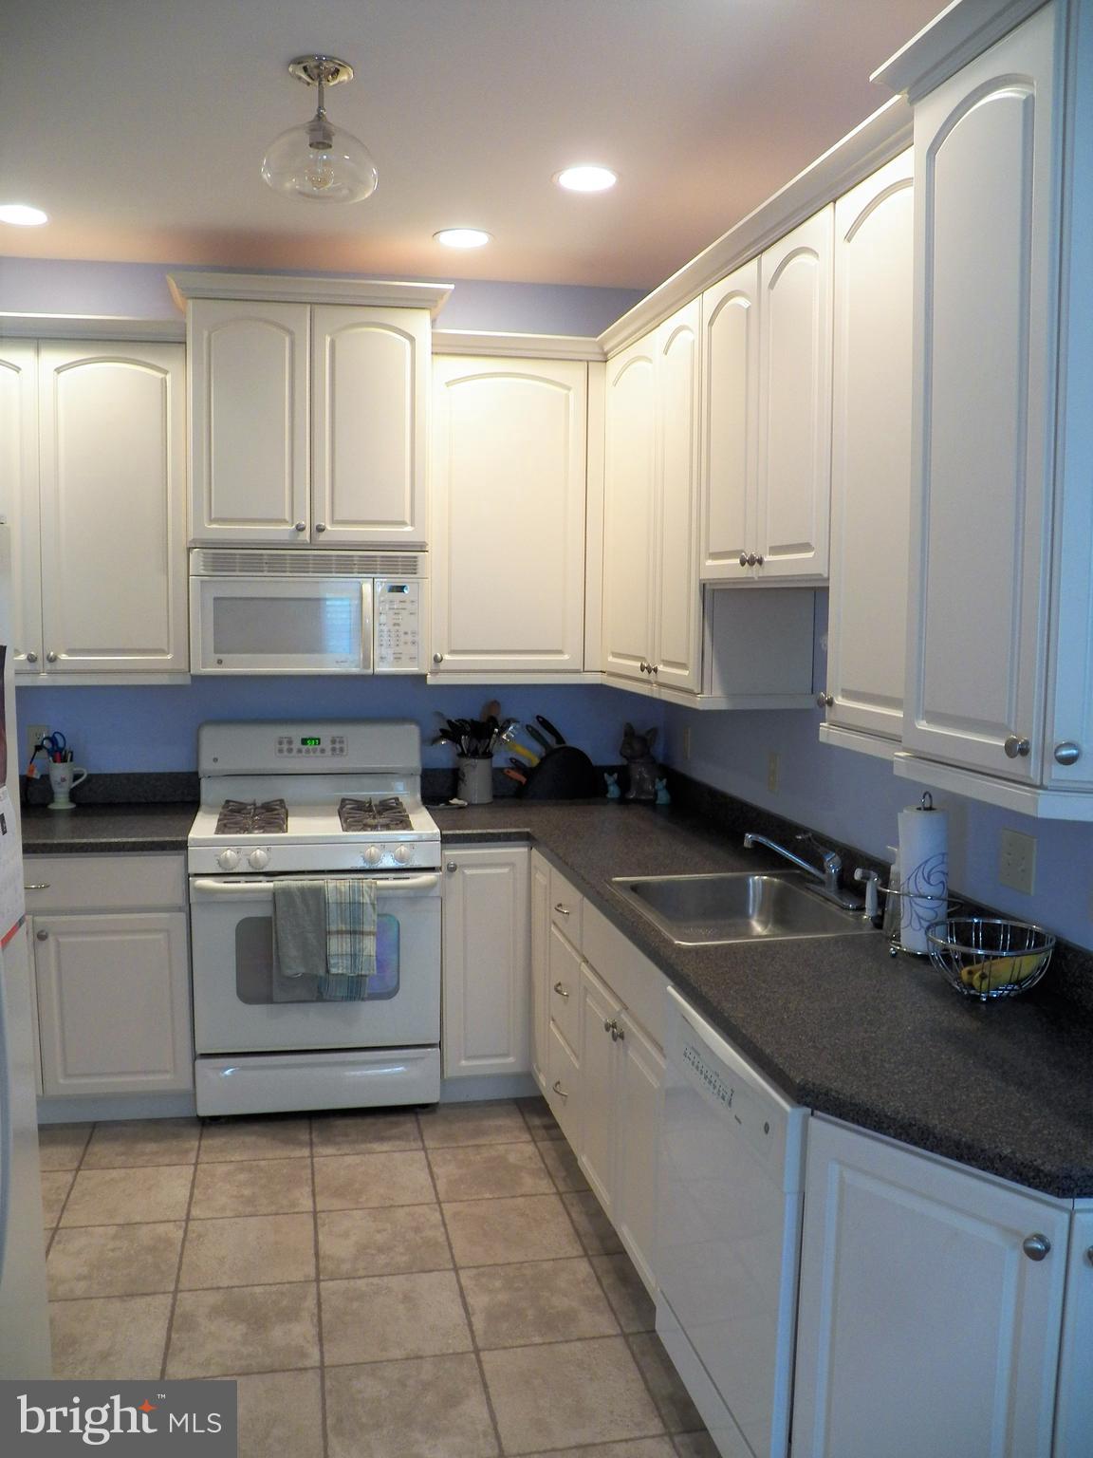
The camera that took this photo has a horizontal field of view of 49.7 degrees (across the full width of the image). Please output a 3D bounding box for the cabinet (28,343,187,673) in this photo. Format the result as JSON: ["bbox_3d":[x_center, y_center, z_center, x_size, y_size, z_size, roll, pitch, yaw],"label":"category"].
[{"bbox_3d":[-1.369,-0.705,3.780,0.455,1.030,0.330,-1,6,-12],"label":"cabinet"}]

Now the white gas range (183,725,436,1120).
[{"bbox_3d":[-0.753,0.601,3.894,0.758,1.205,0.709,-1,6,-12],"label":"white gas range"}]

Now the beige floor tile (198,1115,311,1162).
[{"bbox_3d":[-0.871,1.229,3.558,0.327,0.012,0.327,-1,6,-12],"label":"beige floor tile"}]

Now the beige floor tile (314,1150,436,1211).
[{"bbox_3d":[-0.485,1.264,3.299,0.330,0.010,0.330,-1,7,-12],"label":"beige floor tile"}]

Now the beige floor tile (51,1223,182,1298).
[{"bbox_3d":[-1.048,1.290,2.853,0.327,0.012,0.327,-1,6,-12],"label":"beige floor tile"}]

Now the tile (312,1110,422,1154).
[{"bbox_3d":[-0.558,1.241,3.647,0.332,0.010,0.332,-1,6,-12],"label":"tile"}]

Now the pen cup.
[{"bbox_3d":[-1.639,0.196,4.040,0.125,0.155,0.095,-1,6,-12],"label":"pen cup"}]

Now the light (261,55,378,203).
[{"bbox_3d":[-0.475,-1.261,2.460,0.245,0.275,0.245,-1,6,-12],"label":"light"}]

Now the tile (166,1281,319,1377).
[{"bbox_3d":[-0.676,1.349,2.654,0.332,0.010,0.332,-1,6,-12],"label":"tile"}]

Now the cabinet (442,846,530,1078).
[{"bbox_3d":[-0.244,0.696,3.913,0.275,0.735,0.590,-1,6,-12],"label":"cabinet"}]

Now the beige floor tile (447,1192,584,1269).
[{"bbox_3d":[-0.092,1.294,3.037,0.330,0.010,0.330,-1,7,-12],"label":"beige floor tile"}]

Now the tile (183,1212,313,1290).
[{"bbox_3d":[-0.713,1.259,2.838,0.323,0.010,0.323,-1,6,-12],"label":"tile"}]

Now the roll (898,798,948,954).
[{"bbox_3d":[0.742,0.293,2.313,0.098,0.282,0.098,1,6,0],"label":"roll"}]

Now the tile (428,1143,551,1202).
[{"bbox_3d":[-0.161,1.266,3.369,0.330,0.010,0.330,-1,7,-12],"label":"tile"}]

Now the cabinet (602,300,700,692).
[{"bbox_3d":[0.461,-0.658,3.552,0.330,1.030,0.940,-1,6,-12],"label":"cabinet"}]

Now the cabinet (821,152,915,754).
[{"bbox_3d":[0.749,-0.470,2.143,0.342,1.062,0.417,-1,6,-12],"label":"cabinet"}]

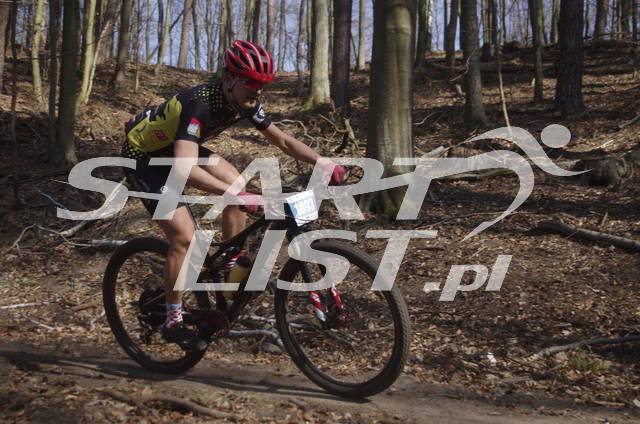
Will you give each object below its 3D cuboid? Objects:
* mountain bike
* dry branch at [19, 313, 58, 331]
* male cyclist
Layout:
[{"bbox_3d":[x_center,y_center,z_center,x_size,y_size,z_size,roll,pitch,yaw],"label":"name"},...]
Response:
[{"bbox_3d":[-0.397,0.357,4.167,1.840,1.000,0.720,0,12,33],"label":"mountain bike"},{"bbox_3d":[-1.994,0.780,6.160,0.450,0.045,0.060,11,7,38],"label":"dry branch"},{"bbox_3d":[-0.463,-0.039,4.110,1.020,1.470,0.720,0,9,33],"label":"male cyclist"}]

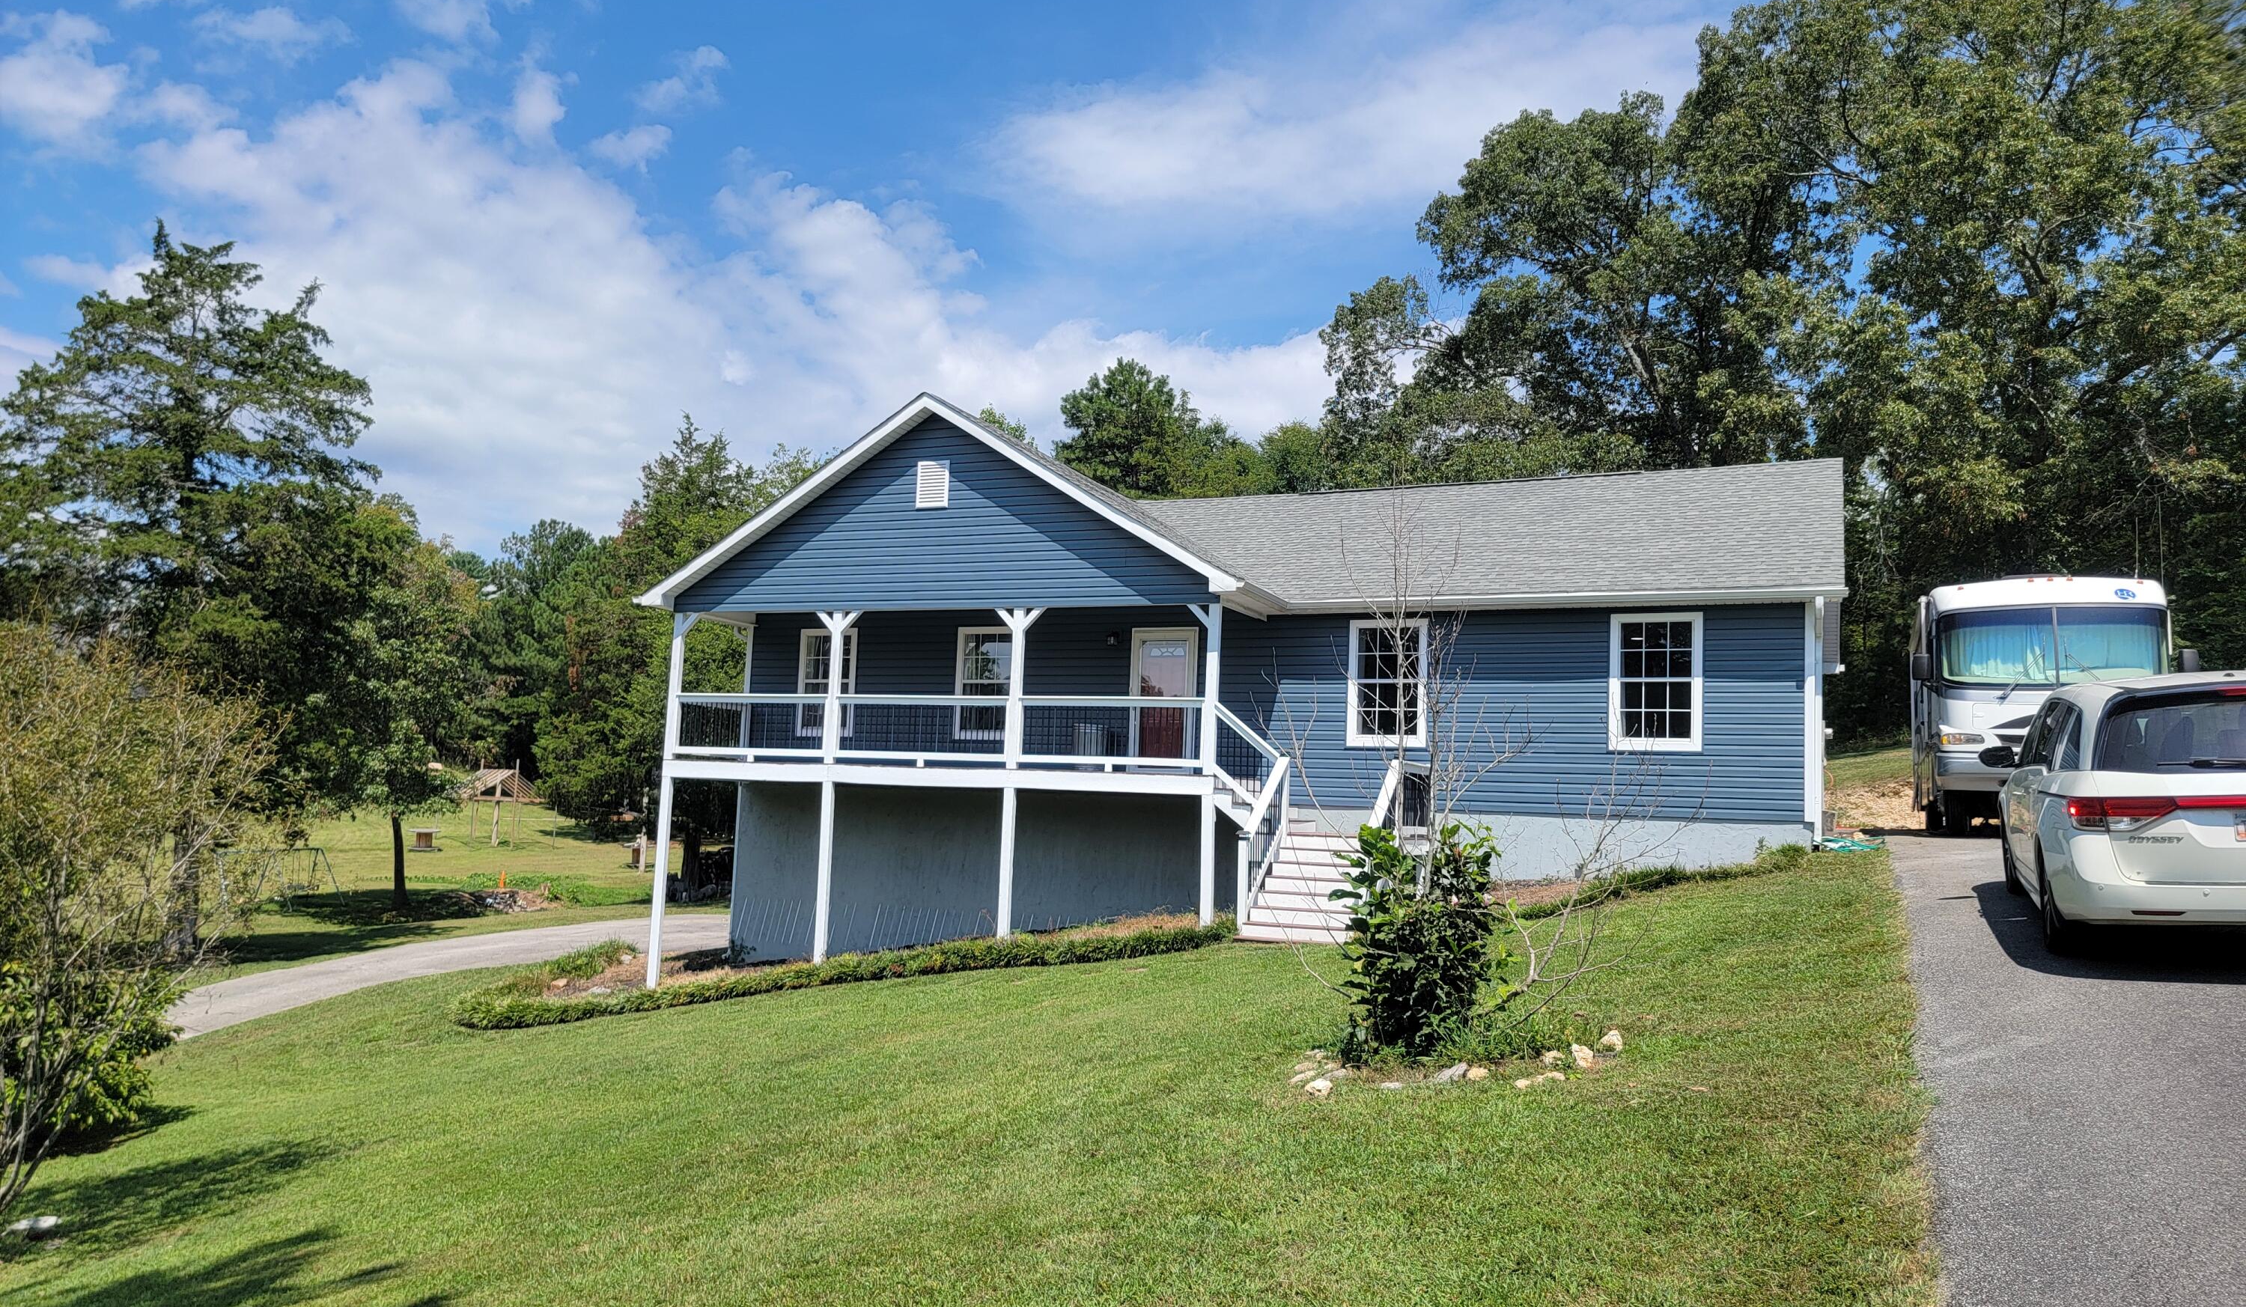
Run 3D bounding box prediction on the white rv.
[{"bbox_3d":[13.566,1.053,23.579,2.550,3.380,10.000,-1,-7,25],"label":"white rv"}]

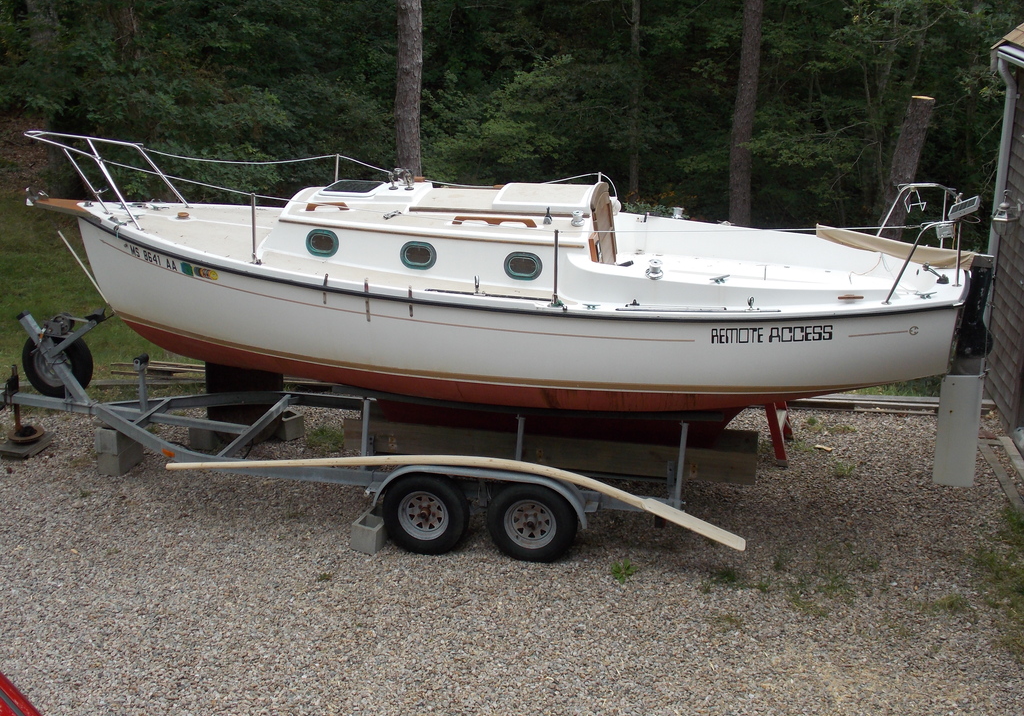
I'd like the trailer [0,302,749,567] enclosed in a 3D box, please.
[{"bbox_3d":[-1.521,0.394,9.651,6.400,1.350,2.200,3,18,11],"label":"trailer"}]

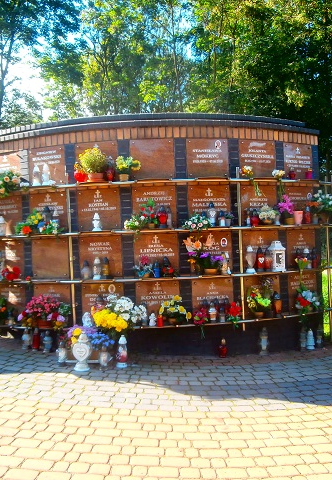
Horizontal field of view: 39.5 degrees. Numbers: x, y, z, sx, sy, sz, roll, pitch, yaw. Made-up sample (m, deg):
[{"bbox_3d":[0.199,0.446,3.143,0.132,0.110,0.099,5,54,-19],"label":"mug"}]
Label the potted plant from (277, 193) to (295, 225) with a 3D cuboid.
[{"bbox_3d":[1.385,-0.353,5.357,0.170,0.337,0.165,-2,0,0],"label":"potted plant"}]

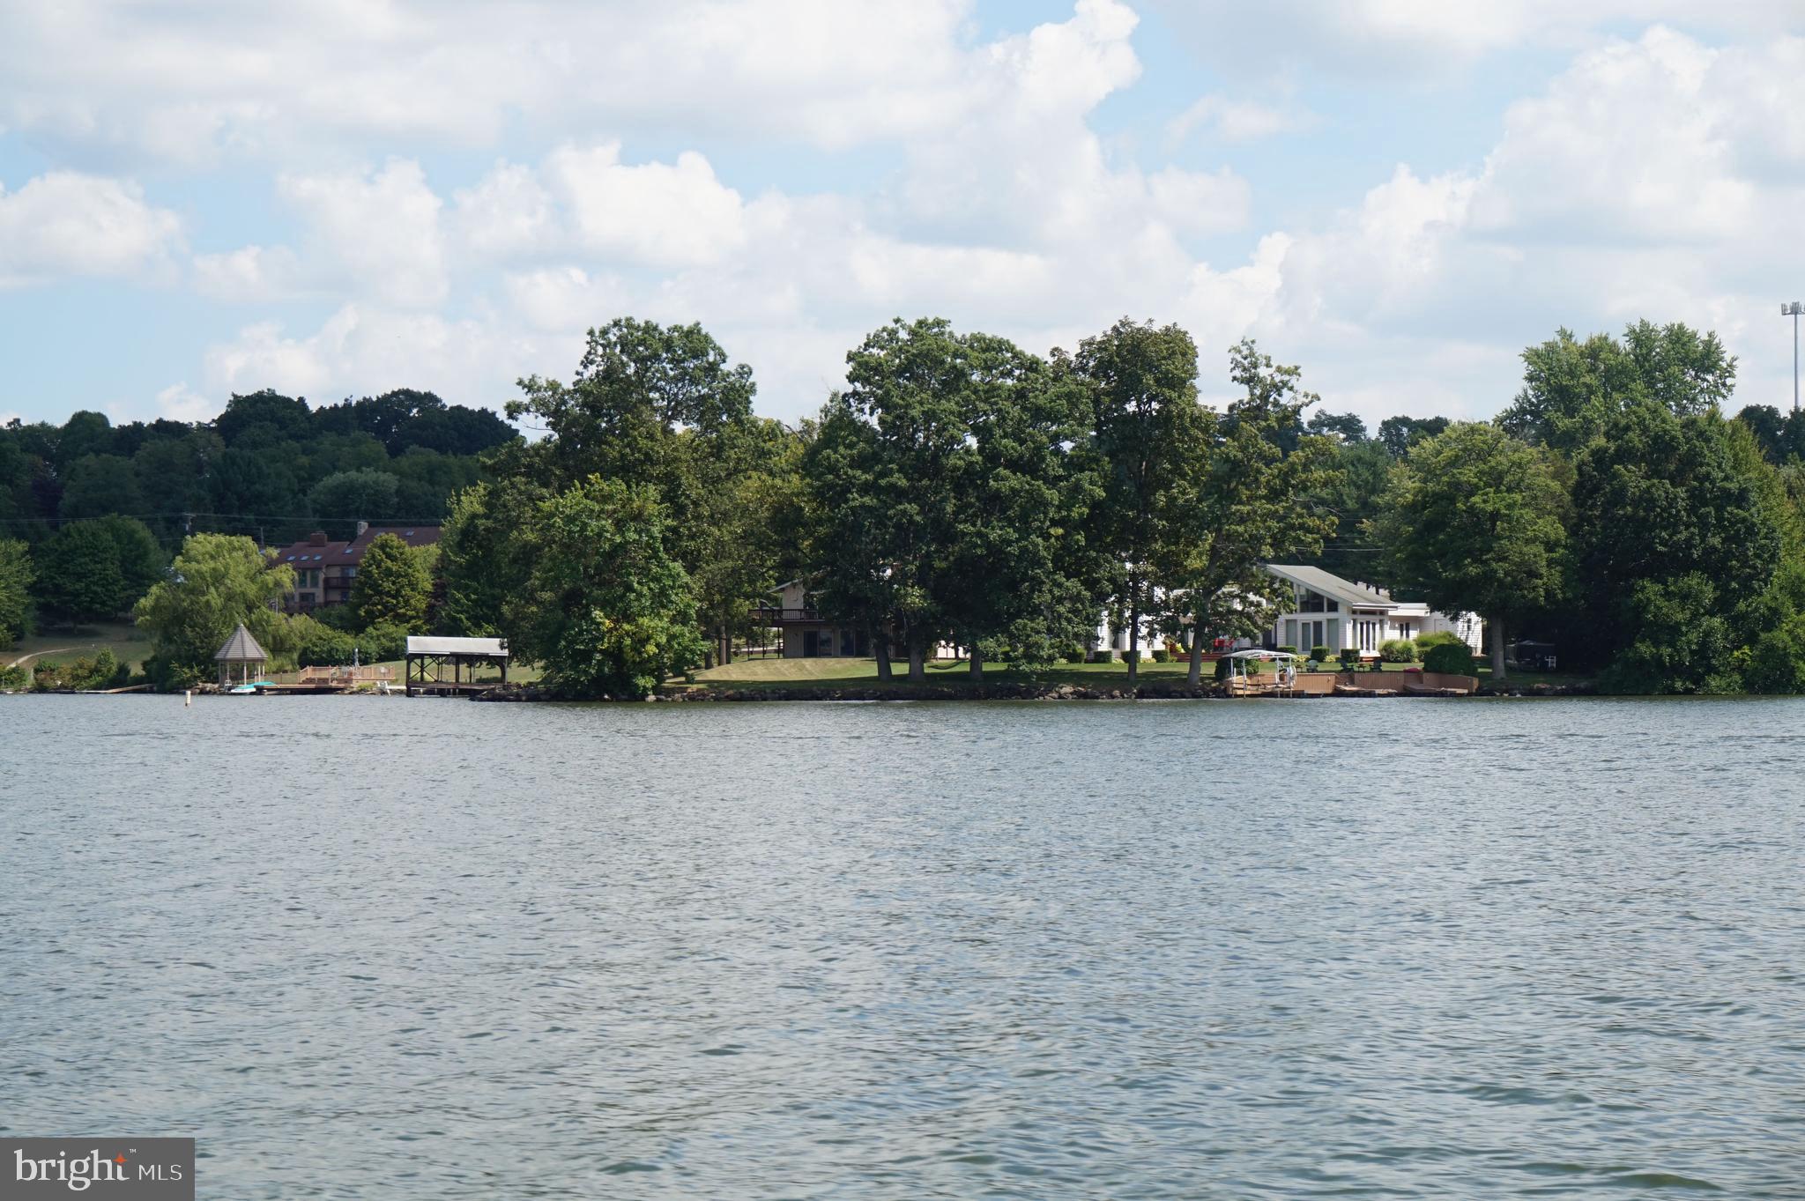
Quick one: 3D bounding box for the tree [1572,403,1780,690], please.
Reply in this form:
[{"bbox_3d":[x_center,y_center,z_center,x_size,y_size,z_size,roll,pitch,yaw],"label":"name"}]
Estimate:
[{"bbox_3d":[52.860,-3.710,250.000,13.980,19.660,13.560,0,-1,0],"label":"tree"}]

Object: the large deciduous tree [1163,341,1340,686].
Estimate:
[{"bbox_3d":[22.800,-5.710,239.000,11.380,22.570,11.040,0,-1,0],"label":"large deciduous tree"}]

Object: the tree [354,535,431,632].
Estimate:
[{"bbox_3d":[-46.750,-1.550,335.000,7.210,9.170,7.000,0,-1,0],"label":"tree"}]

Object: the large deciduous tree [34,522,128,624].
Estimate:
[{"bbox_3d":[-89.830,-2.700,400.000,10.500,12.000,10.500,0,-1,0],"label":"large deciduous tree"}]

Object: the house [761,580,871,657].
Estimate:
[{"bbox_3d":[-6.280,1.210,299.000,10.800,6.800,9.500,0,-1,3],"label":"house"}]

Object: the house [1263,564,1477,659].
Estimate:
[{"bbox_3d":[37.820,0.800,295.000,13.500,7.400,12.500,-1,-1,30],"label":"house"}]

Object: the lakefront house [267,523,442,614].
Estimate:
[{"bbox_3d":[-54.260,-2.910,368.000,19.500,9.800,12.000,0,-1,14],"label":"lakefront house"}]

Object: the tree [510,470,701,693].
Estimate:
[{"bbox_3d":[-20.890,-0.890,258.000,13.600,15.800,12.300,0,-1,0],"label":"tree"}]

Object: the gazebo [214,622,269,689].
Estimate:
[{"bbox_3d":[-56.510,4.760,313.000,4.600,5.600,4.600,0,-1,0],"label":"gazebo"}]

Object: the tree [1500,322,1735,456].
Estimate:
[{"bbox_3d":[54.730,-8.200,280.000,17.670,26.230,17.140,0,-1,0],"label":"tree"}]

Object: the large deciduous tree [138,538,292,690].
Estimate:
[{"bbox_3d":[-60.900,0.940,324.000,14.400,13.800,13.000,0,-1,0],"label":"large deciduous tree"}]

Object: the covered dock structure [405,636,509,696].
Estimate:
[{"bbox_3d":[-34.420,5.100,283.000,7.800,4.600,5.200,0,-1,-3],"label":"covered dock structure"}]

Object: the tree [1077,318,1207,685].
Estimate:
[{"bbox_3d":[17.840,-7.420,273.000,9.900,27.400,10.000,0,-1,0],"label":"tree"}]

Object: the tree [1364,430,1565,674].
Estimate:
[{"bbox_3d":[38.850,-3.390,251.000,13.470,17.510,13.060,0,-1,0],"label":"tree"}]

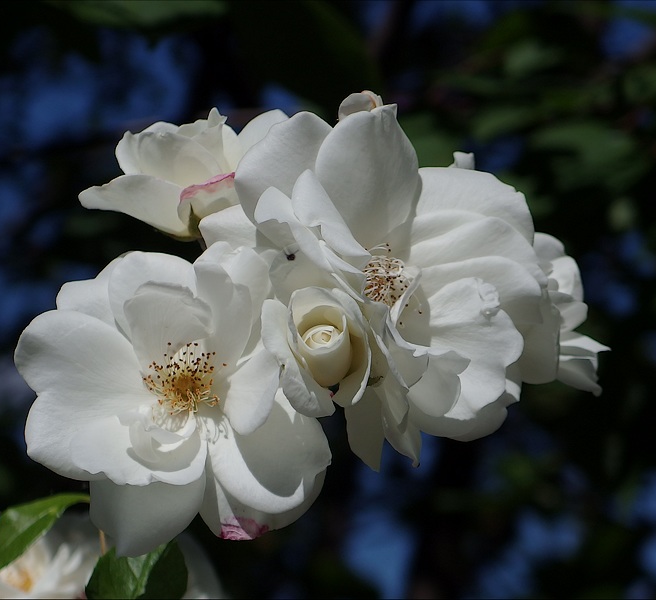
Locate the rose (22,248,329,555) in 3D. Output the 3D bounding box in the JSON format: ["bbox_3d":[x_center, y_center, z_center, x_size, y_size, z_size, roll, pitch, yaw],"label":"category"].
[{"bbox_3d":[-0.040,0.025,0.665,0.081,0.080,0.048,0,-18,5],"label":"rose"}]

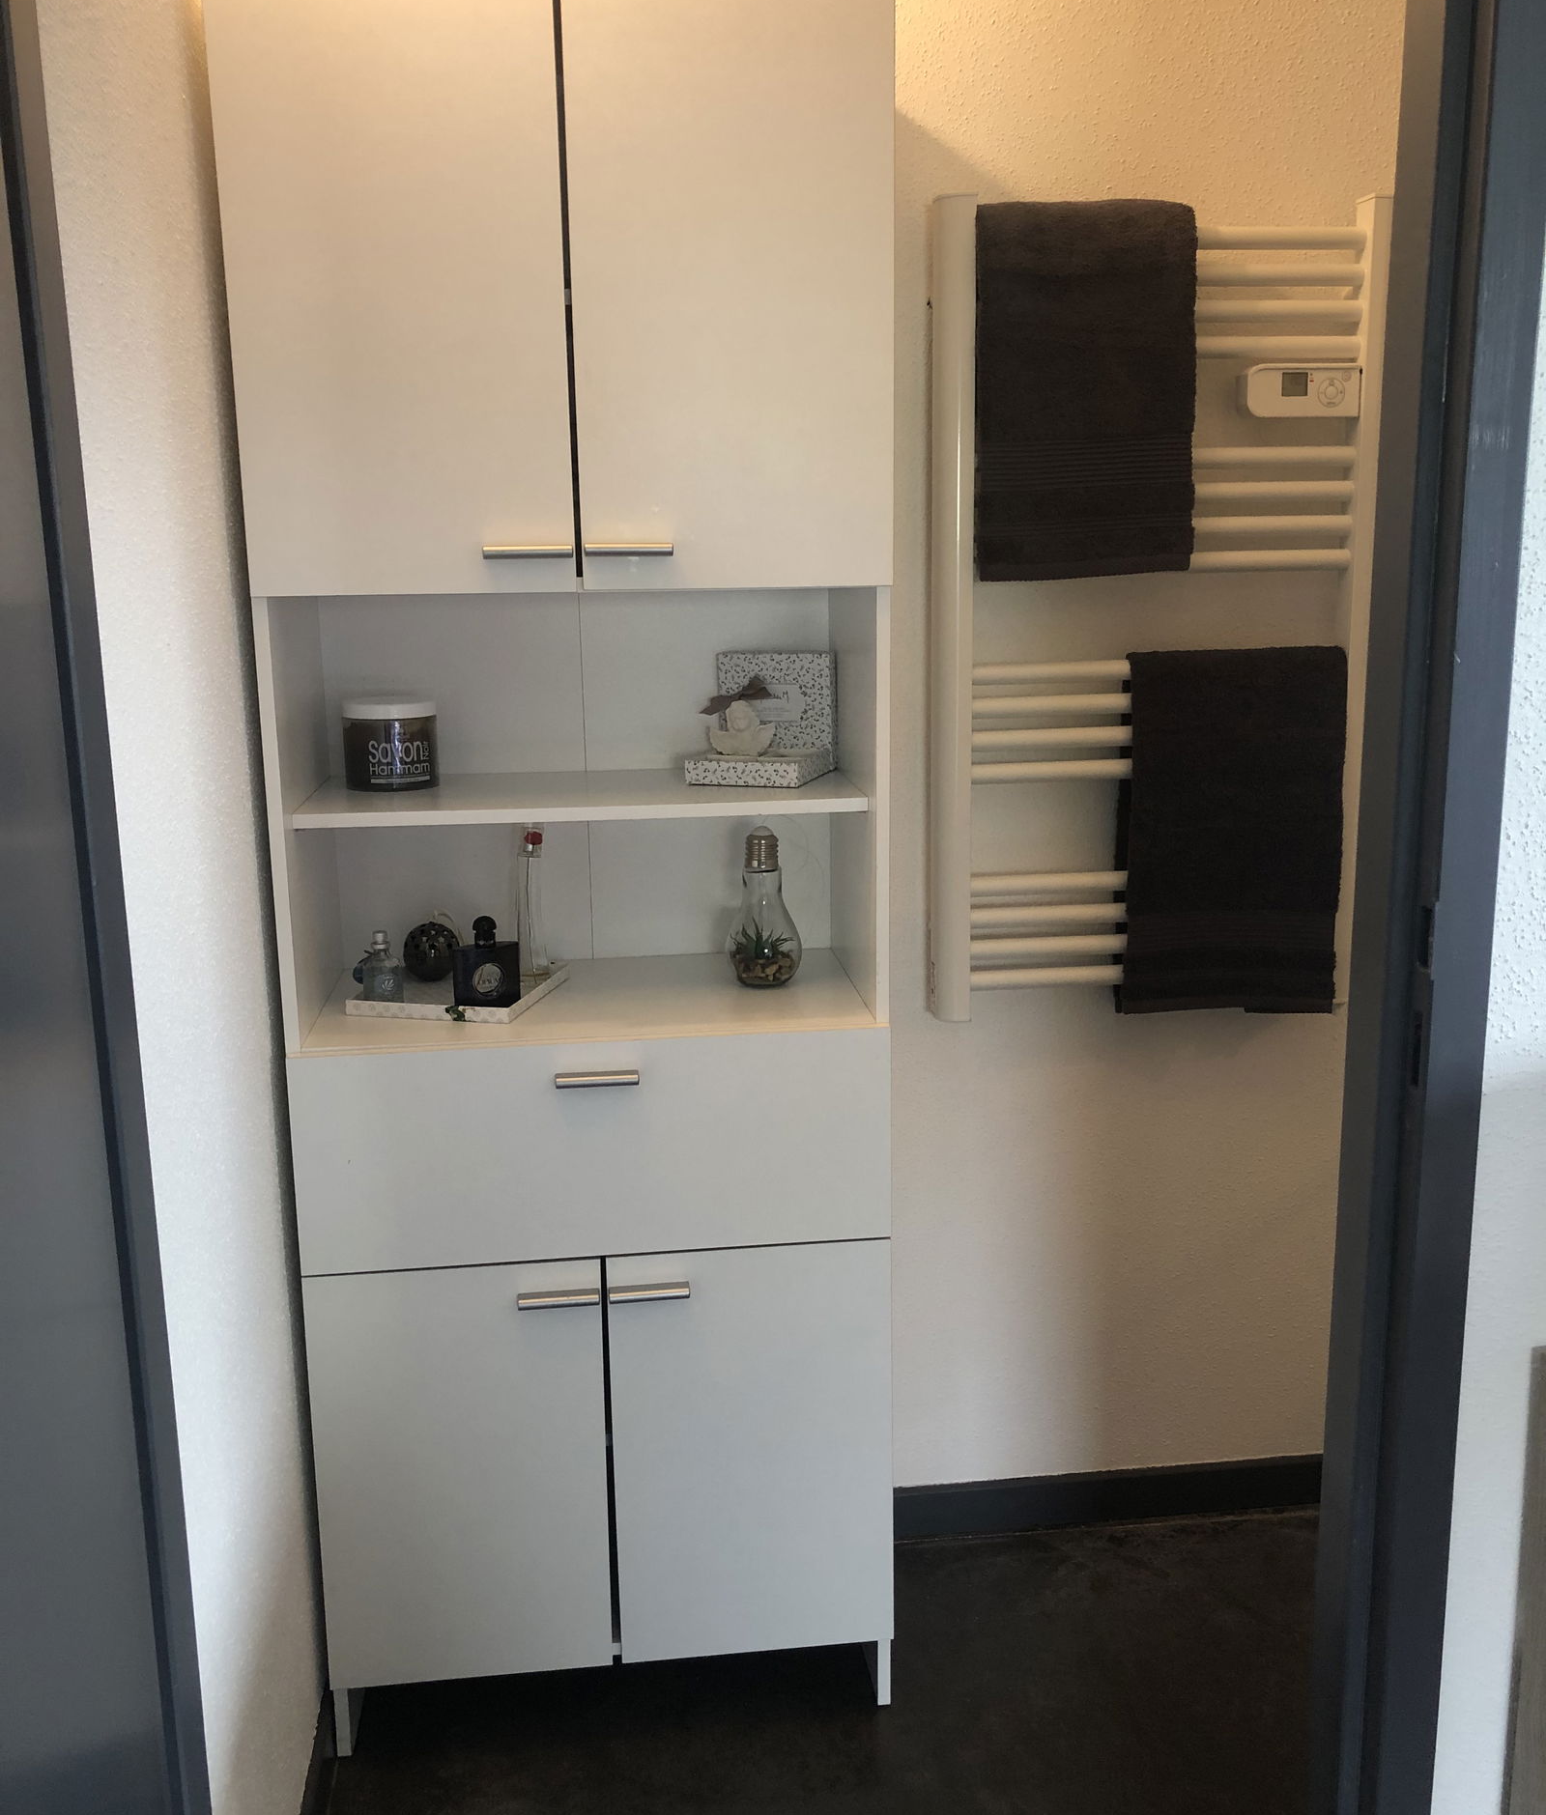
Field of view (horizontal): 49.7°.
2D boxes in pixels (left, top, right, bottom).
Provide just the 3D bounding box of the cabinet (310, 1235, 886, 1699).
[{"bbox_3d":[-0.192,0.557,1.931,0.606,0.475,0.347,-2,12,-7],"label":"cabinet"}]

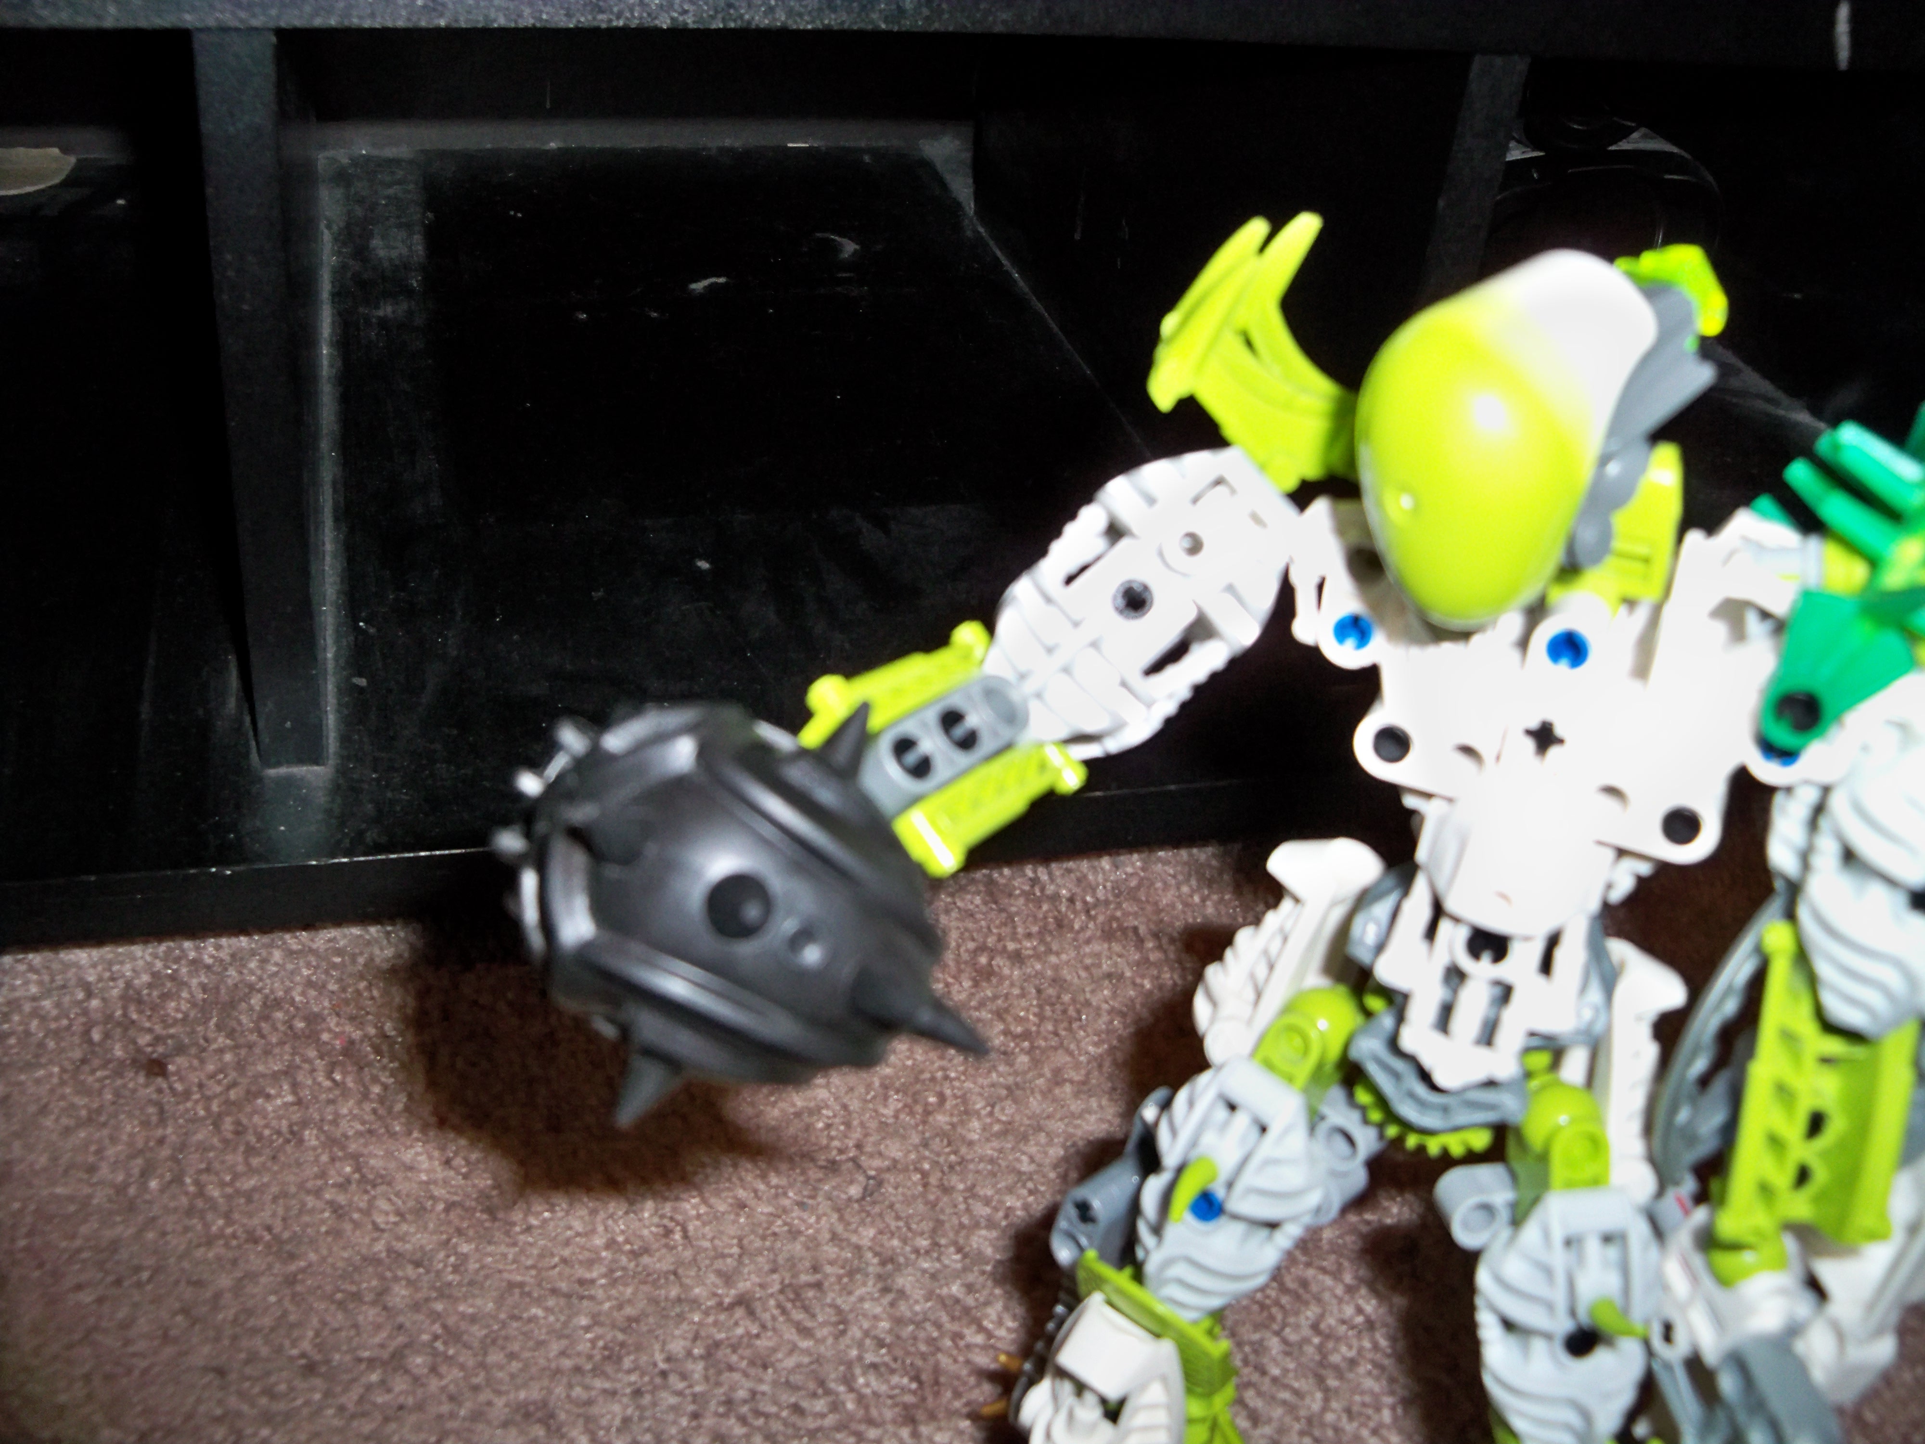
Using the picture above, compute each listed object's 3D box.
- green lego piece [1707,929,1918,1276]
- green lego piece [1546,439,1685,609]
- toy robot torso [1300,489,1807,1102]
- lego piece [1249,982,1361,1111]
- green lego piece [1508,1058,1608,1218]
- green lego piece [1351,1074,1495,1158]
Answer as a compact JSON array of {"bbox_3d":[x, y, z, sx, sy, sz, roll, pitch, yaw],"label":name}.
[{"bbox_3d":[0.108,0.049,0.246,0.021,0.049,0.015,-1,27,3],"label":"green lego piece"},{"bbox_3d":[0.073,-0.022,0.220,0.019,0.019,0.012,17,23,22],"label":"green lego piece"},{"bbox_3d":[0.070,0.008,0.236,0.058,0.069,0.033,17,23,22],"label":"toy robot torso"},{"bbox_3d":[0.048,0.046,0.272,0.014,0.018,0.013,30,27,14],"label":"lego piece"},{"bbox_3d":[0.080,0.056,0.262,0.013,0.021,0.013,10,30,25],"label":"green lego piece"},{"bbox_3d":[0.066,0.048,0.269,0.025,0.025,0.006,17,23,22],"label":"green lego piece"}]

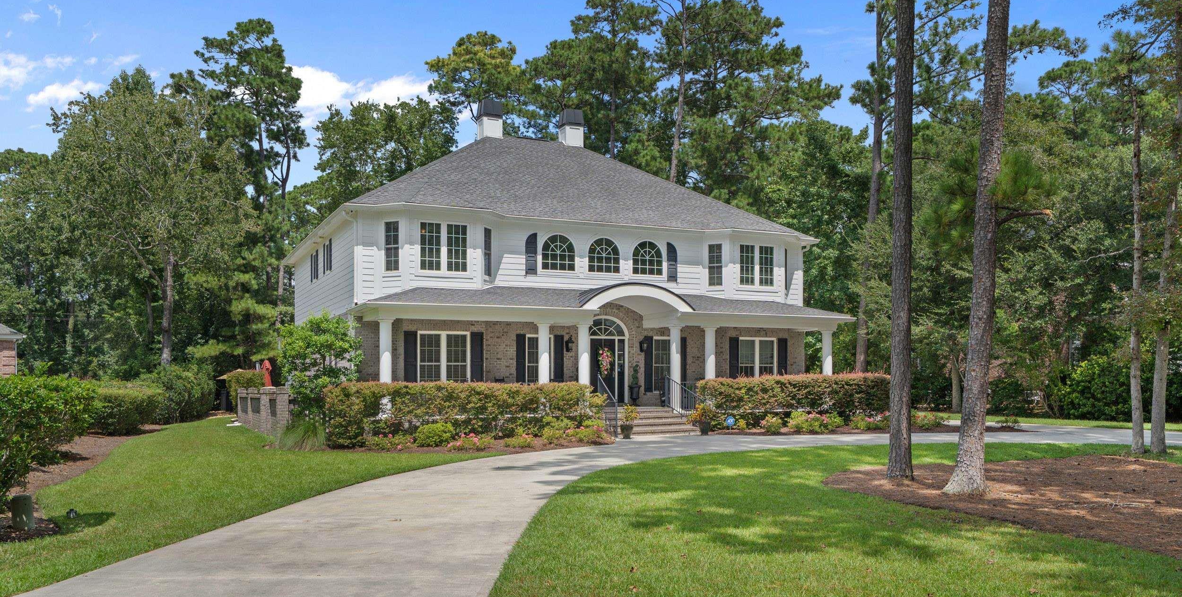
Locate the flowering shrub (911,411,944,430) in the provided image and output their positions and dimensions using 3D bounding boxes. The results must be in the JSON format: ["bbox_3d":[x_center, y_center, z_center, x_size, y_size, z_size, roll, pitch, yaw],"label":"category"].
[{"bbox_3d":[10.612,3.876,28.100,1.100,0.580,0.950,2,-4,-26],"label":"flowering shrub"}]

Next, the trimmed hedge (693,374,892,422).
[{"bbox_3d":[6.450,3.170,27.500,7.100,1.520,1.150,1,-3,-24],"label":"trimmed hedge"}]

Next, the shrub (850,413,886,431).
[{"bbox_3d":[8.700,3.849,27.700,1.200,0.580,0.950,2,-4,-26],"label":"shrub"}]

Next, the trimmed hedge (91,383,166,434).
[{"bbox_3d":[-14.050,3.340,27.000,1.800,1.430,2.600,1,-3,-15],"label":"trimmed hedge"}]

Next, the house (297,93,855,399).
[{"bbox_3d":[-1.700,-1.500,32.400,16.400,12.000,14.300,2,-4,-26],"label":"house"}]

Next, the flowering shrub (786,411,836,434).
[{"bbox_3d":[6.580,3.700,26.500,1.300,0.640,0.950,1,-3,-24],"label":"flowering shrub"}]

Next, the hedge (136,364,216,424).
[{"bbox_3d":[-15.300,3.470,32.500,2.300,2.050,3.400,1,-3,-15],"label":"hedge"}]

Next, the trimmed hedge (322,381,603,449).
[{"bbox_3d":[-3.180,2.950,23.000,7.100,1.500,1.050,2,-4,-26],"label":"trimmed hedge"}]

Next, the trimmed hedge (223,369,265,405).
[{"bbox_3d":[-14.416,4.044,37.000,1.800,2.100,1.600,2,-4,-26],"label":"trimmed hedge"}]

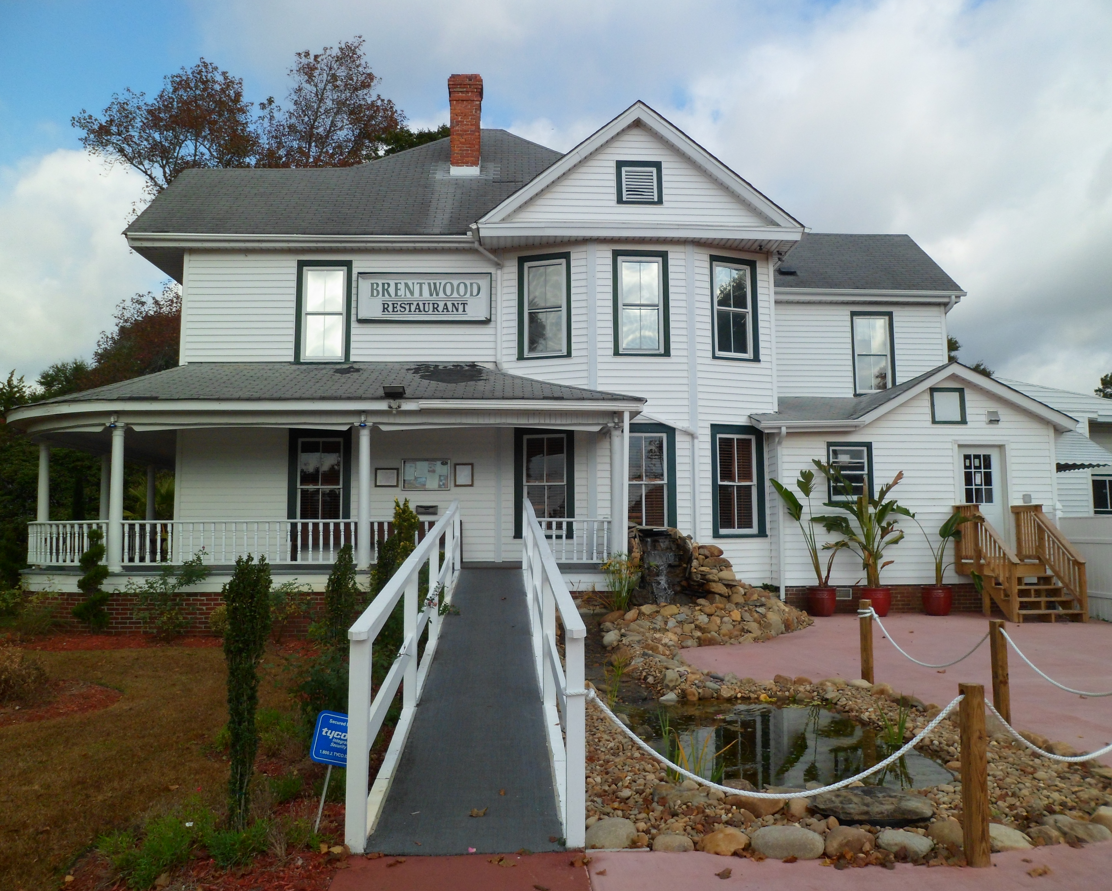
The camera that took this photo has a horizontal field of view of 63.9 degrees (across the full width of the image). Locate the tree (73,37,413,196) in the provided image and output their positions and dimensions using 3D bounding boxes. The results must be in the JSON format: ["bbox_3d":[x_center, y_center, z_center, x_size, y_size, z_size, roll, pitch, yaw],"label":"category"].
[{"bbox_3d":[-10.249,-4.562,28.655,11.197,18.083,9.500,0,-6,-4],"label":"tree"}]

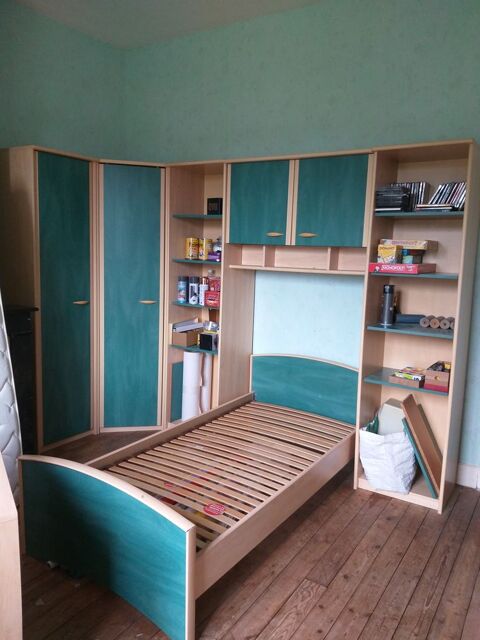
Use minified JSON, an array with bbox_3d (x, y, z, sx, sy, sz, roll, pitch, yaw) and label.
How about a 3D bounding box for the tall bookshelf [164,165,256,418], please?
[{"bbox_3d":[-0.232,-0.107,3.638,0.510,2.000,0.440,6,8,32],"label":"tall bookshelf"}]

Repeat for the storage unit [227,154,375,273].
[{"bbox_3d":[0.401,-0.667,3.131,0.987,0.702,0.310,6,8,32],"label":"storage unit"}]

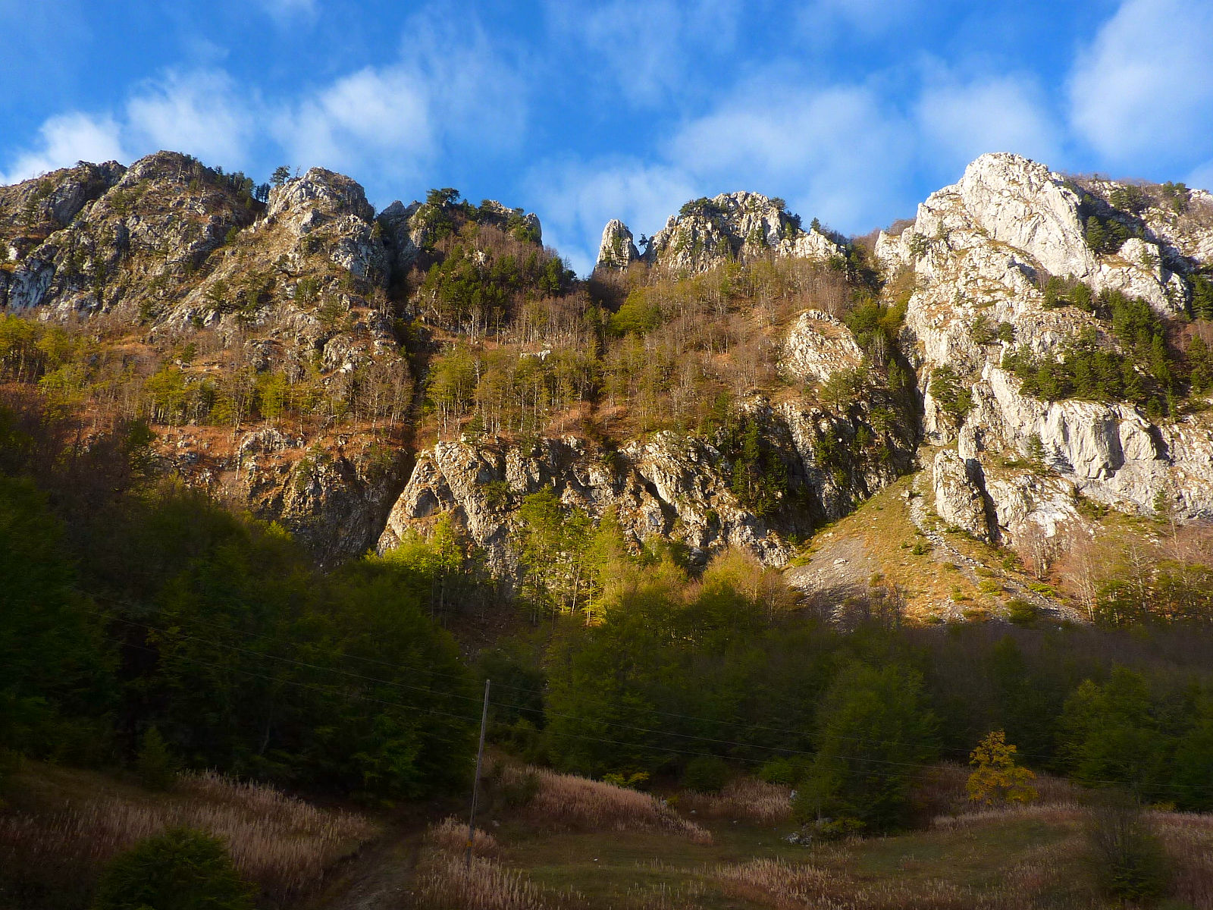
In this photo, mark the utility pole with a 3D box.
[{"bbox_3d":[-5.726,14.259,39.159,0.210,8.200,0.210,6,-17,-6],"label":"utility pole"}]

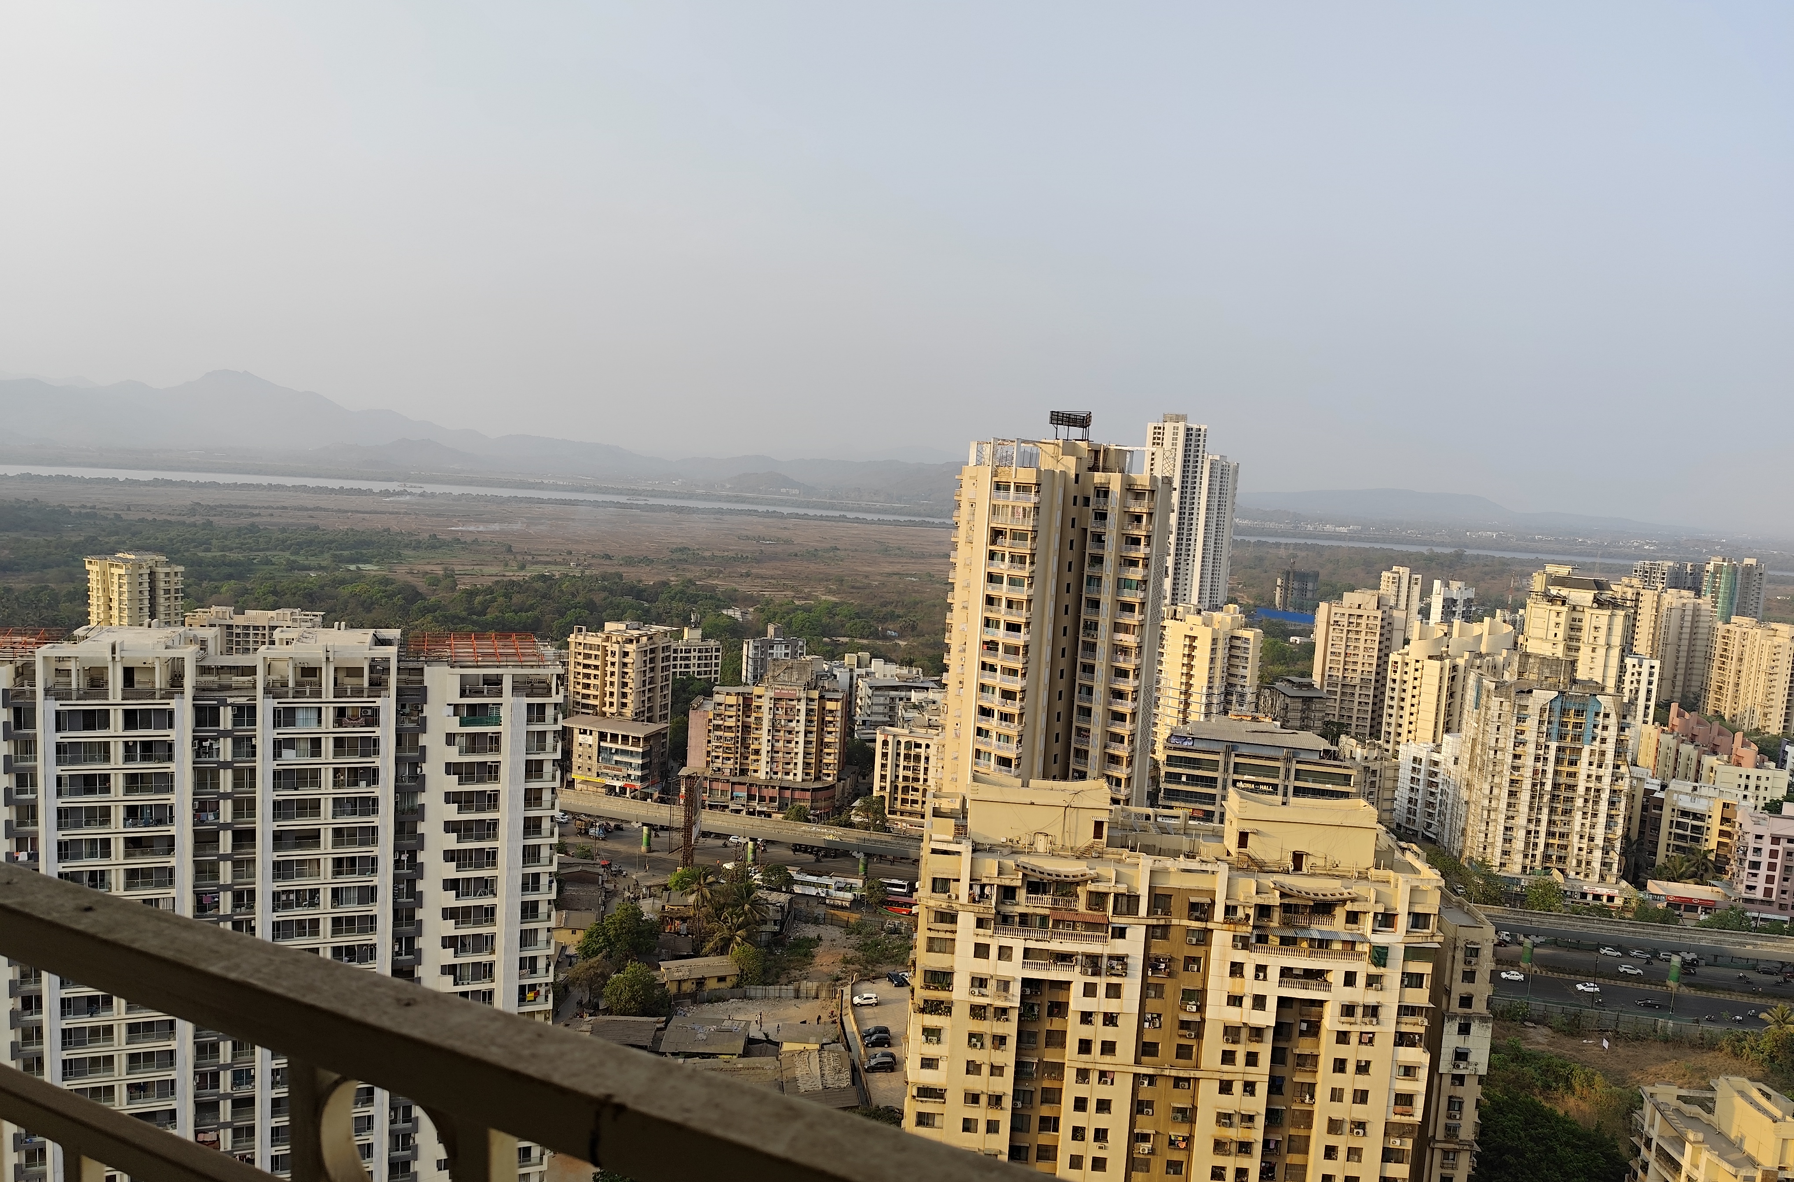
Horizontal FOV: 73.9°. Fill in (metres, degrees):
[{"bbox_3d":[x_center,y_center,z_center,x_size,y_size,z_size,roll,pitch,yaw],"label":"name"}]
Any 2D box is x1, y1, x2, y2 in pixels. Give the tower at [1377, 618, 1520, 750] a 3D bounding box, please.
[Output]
[{"bbox_3d":[180.590,37.560,392.700,40.000,53.000,18.500,0,7,-32],"label":"tower"}]

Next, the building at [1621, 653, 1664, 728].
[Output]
[{"bbox_3d":[253.450,43.230,418.280,15.500,45.000,15.500,4,6,5],"label":"building"}]

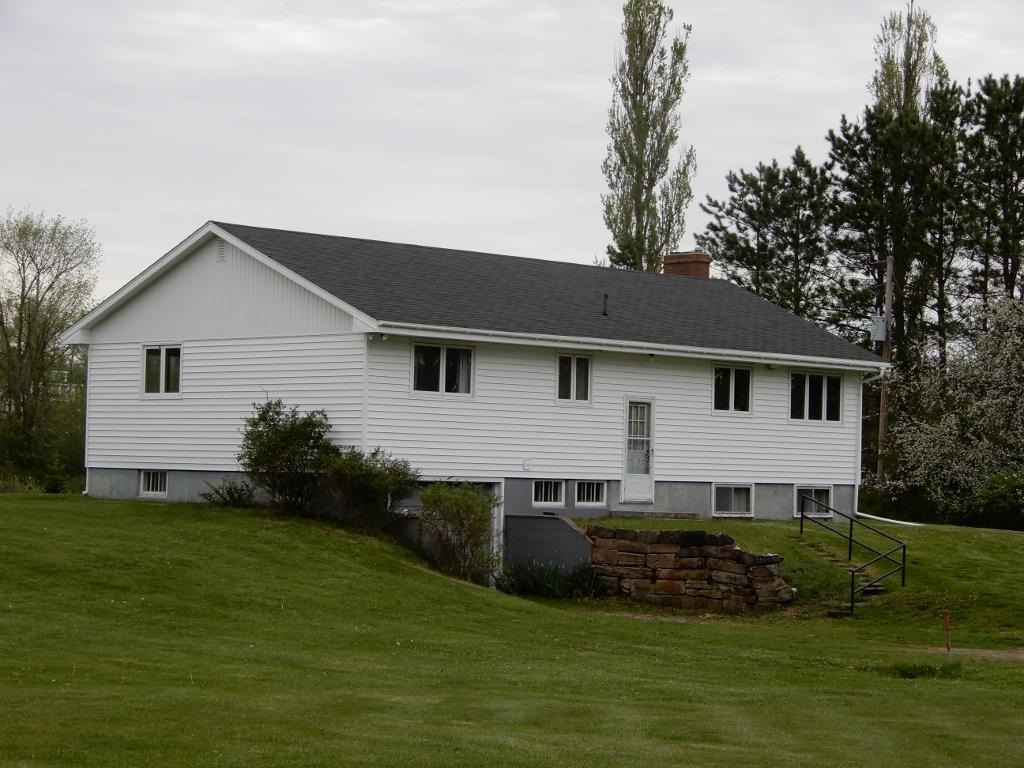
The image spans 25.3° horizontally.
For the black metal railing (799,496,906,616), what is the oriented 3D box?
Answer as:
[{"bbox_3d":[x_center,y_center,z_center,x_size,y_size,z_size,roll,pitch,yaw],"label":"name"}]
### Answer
[{"bbox_3d":[5.790,3.100,41.750,1.550,2.060,2.650,3,-3,-40],"label":"black metal railing"}]

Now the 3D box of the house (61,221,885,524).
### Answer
[{"bbox_3d":[-0.420,0.070,49.700,9.600,5.900,15.800,-1,-3,44],"label":"house"}]

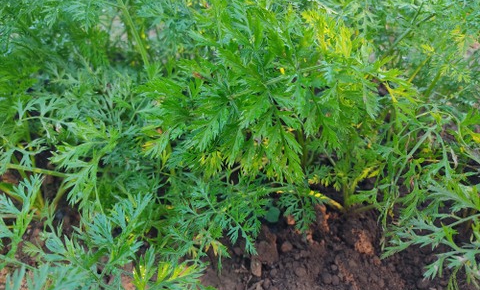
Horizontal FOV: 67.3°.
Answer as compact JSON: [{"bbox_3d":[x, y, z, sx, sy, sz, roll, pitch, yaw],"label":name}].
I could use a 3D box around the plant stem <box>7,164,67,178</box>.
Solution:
[{"bbox_3d":[-0.282,0.036,0.500,0.094,0.006,0.006,7,38,9],"label":"plant stem"}]

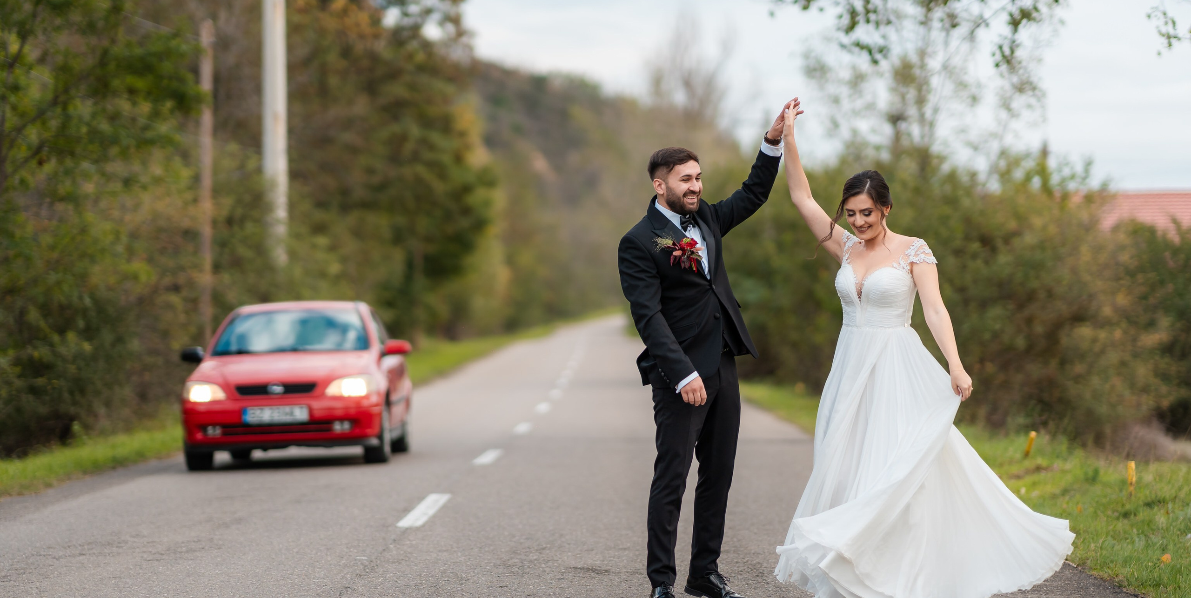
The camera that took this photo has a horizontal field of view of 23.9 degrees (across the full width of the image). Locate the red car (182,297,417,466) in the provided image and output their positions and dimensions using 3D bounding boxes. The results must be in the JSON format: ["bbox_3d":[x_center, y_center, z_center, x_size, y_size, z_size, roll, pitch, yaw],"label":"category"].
[{"bbox_3d":[-2.570,0.710,24.800,1.870,1.420,4.120,-2,-1,0],"label":"red car"}]

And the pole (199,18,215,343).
[{"bbox_3d":[-5.950,-1.330,43.000,0.190,5.950,0.190,-1,-1,0],"label":"pole"}]

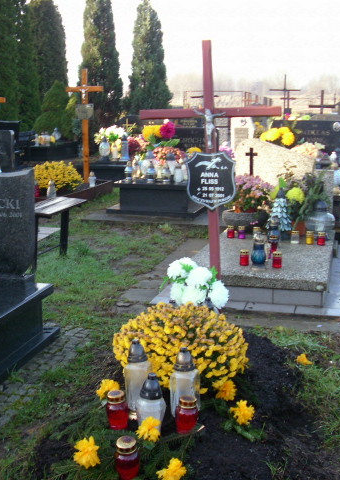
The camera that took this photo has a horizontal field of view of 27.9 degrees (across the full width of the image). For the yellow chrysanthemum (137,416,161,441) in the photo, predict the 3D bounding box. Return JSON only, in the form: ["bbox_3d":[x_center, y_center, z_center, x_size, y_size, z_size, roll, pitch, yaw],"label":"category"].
[{"bbox_3d":[-0.073,0.643,2.320,0.083,0.088,0.075,0,11,0],"label":"yellow chrysanthemum"}]

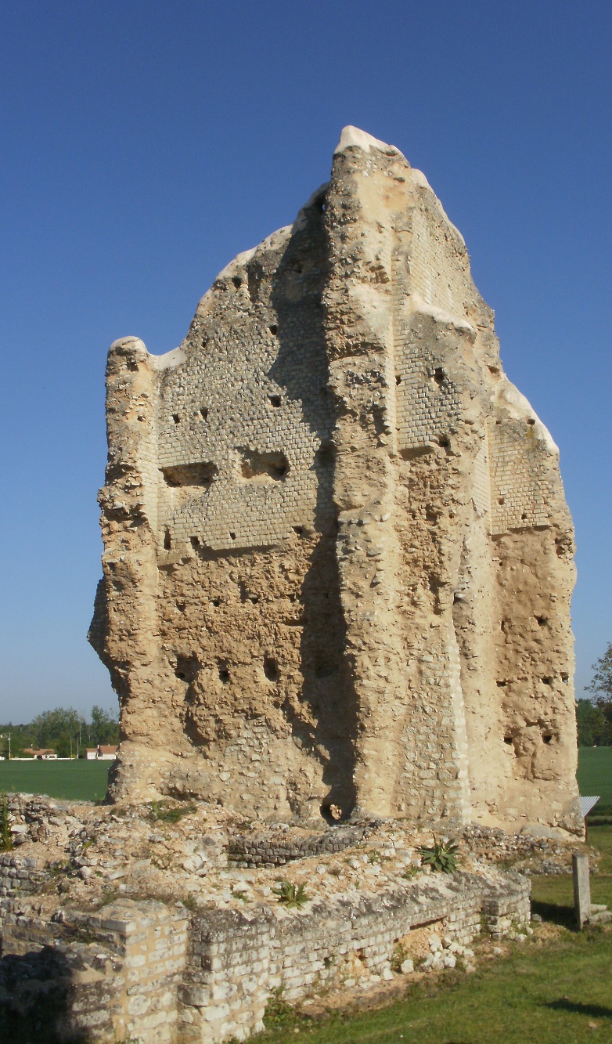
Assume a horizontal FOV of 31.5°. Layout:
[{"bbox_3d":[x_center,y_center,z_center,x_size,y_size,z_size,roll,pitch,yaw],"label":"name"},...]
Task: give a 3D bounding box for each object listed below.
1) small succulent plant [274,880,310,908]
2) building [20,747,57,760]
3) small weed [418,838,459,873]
[{"bbox_3d":[-0.179,4.420,12.900,0.420,0.280,0.400,-1,-12,0],"label":"small succulent plant"},{"bbox_3d":[-103.343,89.869,420.000,13.600,4.700,9.000,1,-12,-7],"label":"building"},{"bbox_3d":[1.972,4.947,16.100,0.600,0.460,0.560,-1,-12,0],"label":"small weed"}]

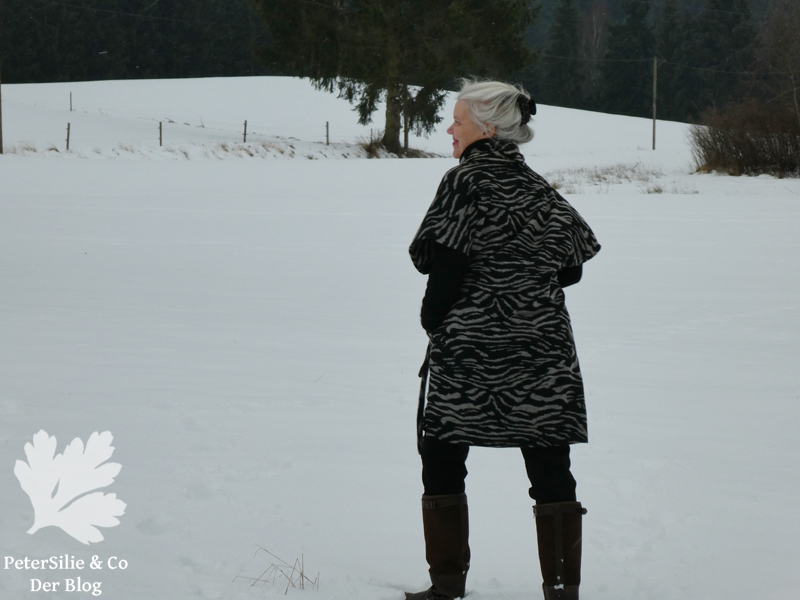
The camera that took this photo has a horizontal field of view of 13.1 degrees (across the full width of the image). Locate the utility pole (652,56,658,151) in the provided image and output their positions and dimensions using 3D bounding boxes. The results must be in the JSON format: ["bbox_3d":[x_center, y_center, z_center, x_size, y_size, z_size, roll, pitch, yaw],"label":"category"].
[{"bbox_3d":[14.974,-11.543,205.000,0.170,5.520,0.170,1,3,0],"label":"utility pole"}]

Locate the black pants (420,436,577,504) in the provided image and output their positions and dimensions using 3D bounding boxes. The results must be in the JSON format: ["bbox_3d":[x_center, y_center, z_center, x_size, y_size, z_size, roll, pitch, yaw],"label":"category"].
[{"bbox_3d":[0.314,0.443,11.000,0.480,0.880,0.320,-1,3,-13],"label":"black pants"}]

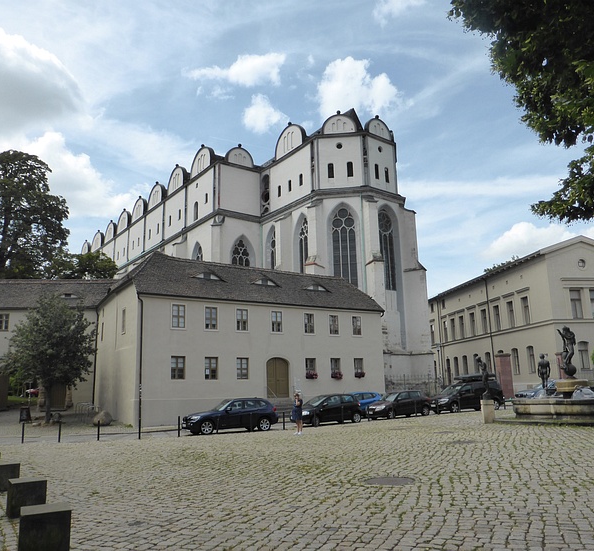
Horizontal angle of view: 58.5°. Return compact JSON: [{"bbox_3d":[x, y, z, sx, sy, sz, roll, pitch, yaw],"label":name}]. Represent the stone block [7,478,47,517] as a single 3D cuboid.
[{"bbox_3d":[-4.406,3.614,8.653,0.505,0.515,0.505,7,-14,-34],"label":"stone block"}]

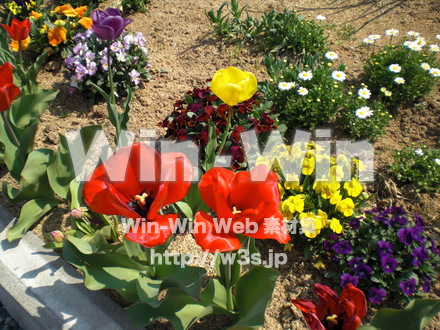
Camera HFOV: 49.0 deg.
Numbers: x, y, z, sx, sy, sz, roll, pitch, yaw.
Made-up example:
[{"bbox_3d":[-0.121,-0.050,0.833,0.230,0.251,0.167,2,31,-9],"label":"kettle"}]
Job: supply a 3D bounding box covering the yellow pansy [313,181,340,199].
[{"bbox_3d":[0.174,0.040,0.790,0.043,0.029,0.022,0,17,0],"label":"yellow pansy"}]

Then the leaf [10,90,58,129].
[{"bbox_3d":[-0.369,-0.110,0.960,0.095,0.075,0.055,-14,46,-14],"label":"leaf"}]

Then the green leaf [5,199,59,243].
[{"bbox_3d":[-0.326,0.097,0.845,0.045,0.028,0.105,28,49,28],"label":"green leaf"}]

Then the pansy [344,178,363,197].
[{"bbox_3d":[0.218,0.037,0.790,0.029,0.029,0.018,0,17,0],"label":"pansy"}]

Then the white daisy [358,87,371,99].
[{"bbox_3d":[0.314,-0.158,1.050,0.030,0.010,0.030,4,70,-4],"label":"white daisy"}]

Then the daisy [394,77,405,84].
[{"bbox_3d":[0.451,-0.210,1.210,0.027,0.010,0.027,0,50,0],"label":"daisy"}]

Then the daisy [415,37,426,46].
[{"bbox_3d":[0.498,-0.307,1.200,0.031,0.011,0.031,18,47,18],"label":"daisy"}]

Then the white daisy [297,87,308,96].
[{"bbox_3d":[0.198,-0.174,1.150,0.026,0.010,0.026,0,59,0],"label":"white daisy"}]

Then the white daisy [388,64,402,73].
[{"bbox_3d":[0.414,-0.228,1.140,0.031,0.011,0.031,16,46,16],"label":"white daisy"}]

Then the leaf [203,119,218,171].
[{"bbox_3d":[-0.017,-0.037,0.910,0.029,0.120,0.025,0,42,0],"label":"leaf"}]

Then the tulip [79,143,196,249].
[{"bbox_3d":[-0.095,0.037,0.610,0.130,0.090,0.115,0,42,0],"label":"tulip"}]

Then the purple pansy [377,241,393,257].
[{"bbox_3d":[0.273,0.139,0.800,0.027,0.029,0.013,0,1,0],"label":"purple pansy"}]

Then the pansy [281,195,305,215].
[{"bbox_3d":[0.132,0.071,0.870,0.038,0.035,0.017,-13,11,-13],"label":"pansy"}]

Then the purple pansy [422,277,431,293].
[{"bbox_3d":[0.295,0.171,0.690,0.015,0.021,0.012,-21,21,-22],"label":"purple pansy"}]

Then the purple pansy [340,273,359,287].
[{"bbox_3d":[0.206,0.186,0.770,0.027,0.012,0.028,11,85,11],"label":"purple pansy"}]

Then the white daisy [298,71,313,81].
[{"bbox_3d":[0.191,-0.200,1.080,0.032,0.010,0.032,0,56,0],"label":"white daisy"}]

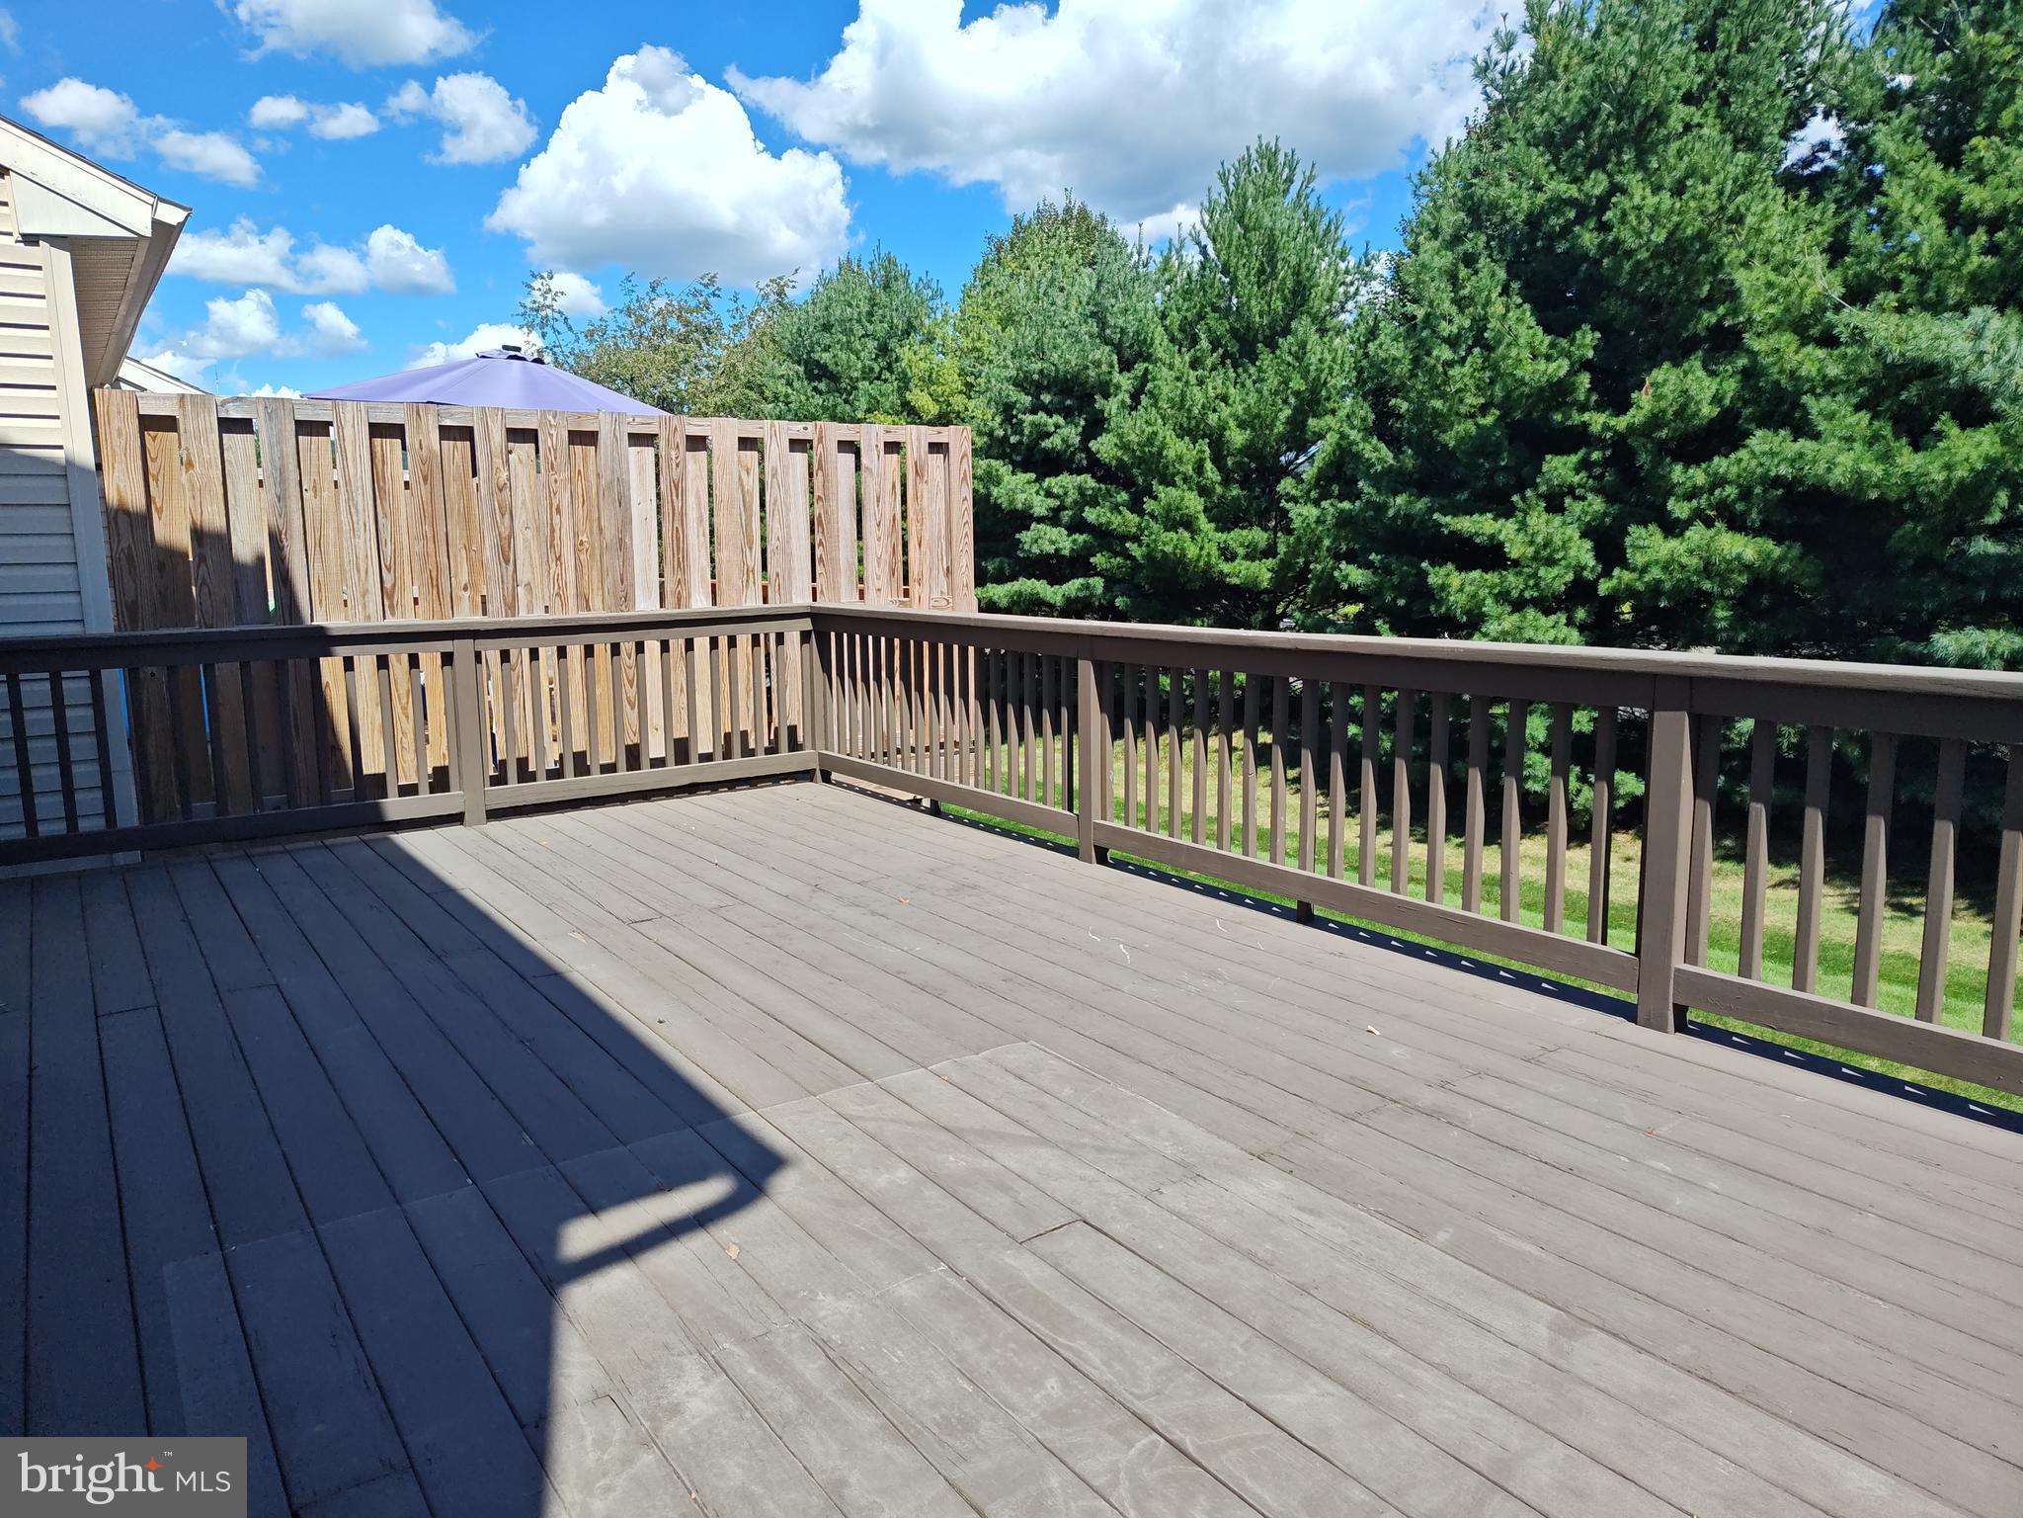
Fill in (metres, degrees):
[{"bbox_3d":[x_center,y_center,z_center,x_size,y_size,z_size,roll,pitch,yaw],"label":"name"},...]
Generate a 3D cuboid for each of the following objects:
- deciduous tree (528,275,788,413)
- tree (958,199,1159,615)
[{"bbox_3d":[-6.052,-4.840,23.276,5.100,6.810,5.100,-3,9,-14],"label":"deciduous tree"},{"bbox_3d":[0.595,-3.611,16.629,3.300,6.230,3.300,-1,9,2],"label":"tree"}]

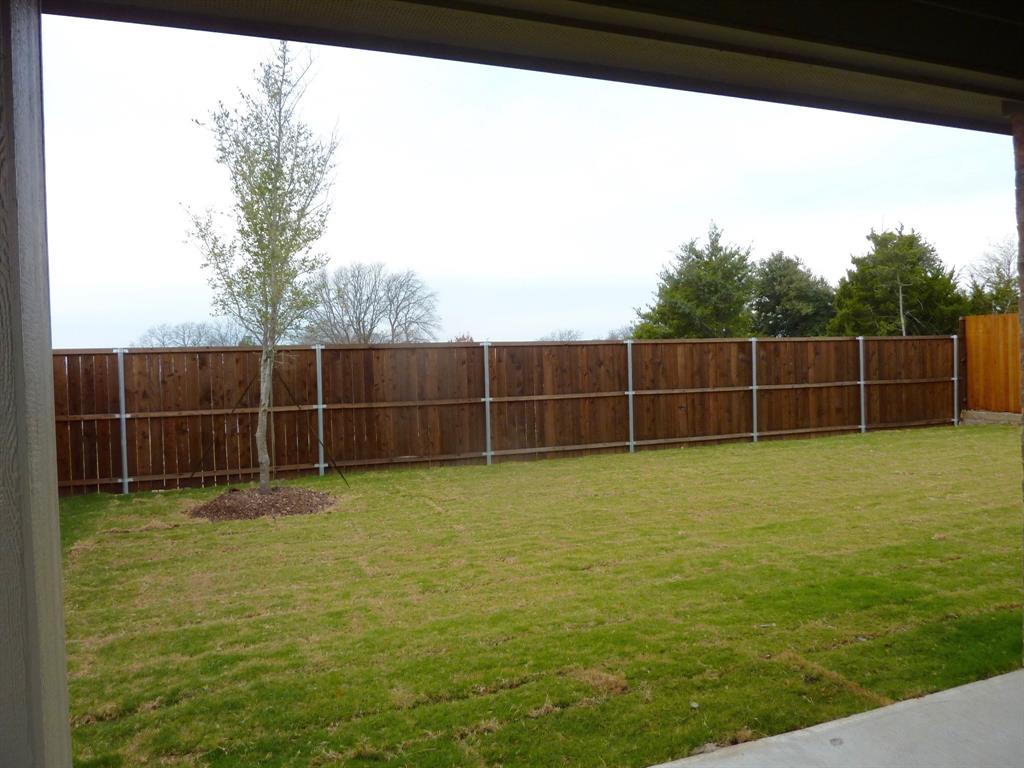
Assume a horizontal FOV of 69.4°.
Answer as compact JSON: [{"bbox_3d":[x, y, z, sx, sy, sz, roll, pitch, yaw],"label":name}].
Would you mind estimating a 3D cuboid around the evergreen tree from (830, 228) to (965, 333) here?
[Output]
[{"bbox_3d":[14.694,-2.805,28.070,5.230,6.320,5.230,-2,1,0],"label":"evergreen tree"}]

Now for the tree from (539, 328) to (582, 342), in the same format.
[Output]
[{"bbox_3d":[7.323,-4.742,110.078,7.000,7.030,6.500,-2,1,0],"label":"tree"}]

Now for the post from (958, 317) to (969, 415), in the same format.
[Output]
[{"bbox_3d":[9.067,-0.351,14.850,0.140,2.000,0.140,-2,1,-21],"label":"post"}]

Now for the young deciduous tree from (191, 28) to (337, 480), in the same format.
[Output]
[{"bbox_3d":[-2.842,-1.395,8.492,1.750,5.230,1.650,-2,1,0],"label":"young deciduous tree"}]

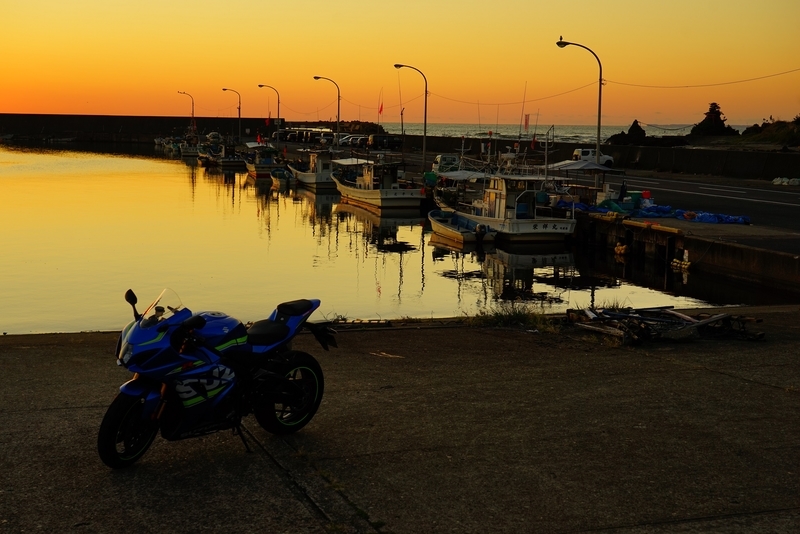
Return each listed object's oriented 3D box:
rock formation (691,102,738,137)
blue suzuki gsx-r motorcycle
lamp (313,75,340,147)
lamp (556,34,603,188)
[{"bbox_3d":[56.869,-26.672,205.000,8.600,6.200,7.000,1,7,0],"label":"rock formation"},{"bbox_3d":[-1.250,0.745,8.020,0.740,1.140,2.060,13,12,41],"label":"blue suzuki gsx-r motorcycle"},{"bbox_3d":[-7.303,-14.861,113.076,2.720,8.200,0.350,-2,8,-18],"label":"lamp"},{"bbox_3d":[9.504,-7.897,60.377,2.720,8.200,0.350,-2,8,-18],"label":"lamp"}]

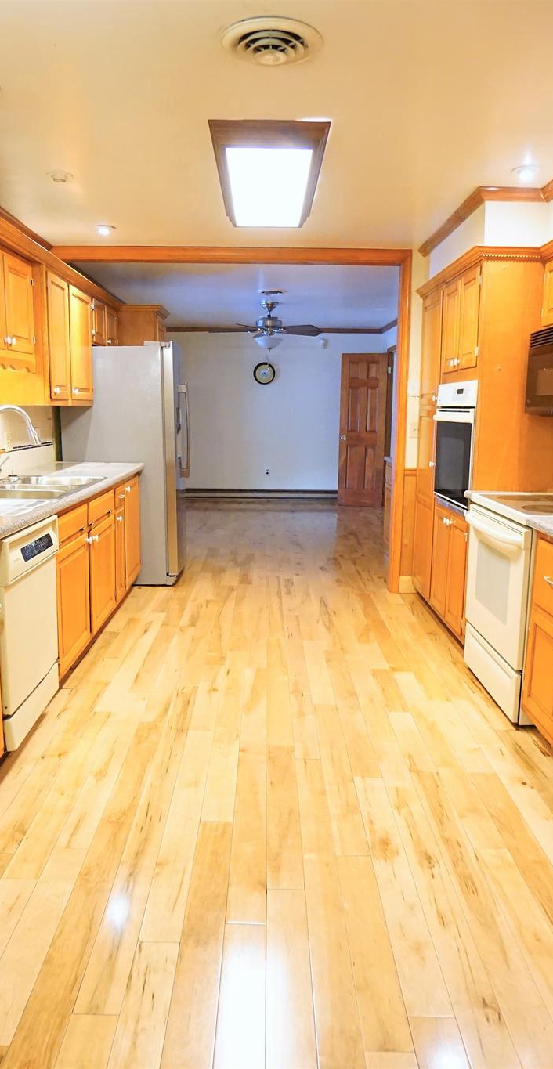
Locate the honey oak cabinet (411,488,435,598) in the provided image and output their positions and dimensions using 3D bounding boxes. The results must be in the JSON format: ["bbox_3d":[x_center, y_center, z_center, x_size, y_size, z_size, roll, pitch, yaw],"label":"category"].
[{"bbox_3d":[1.272,0.090,4.521,0.594,0.713,0.528,0,10,-1],"label":"honey oak cabinet"}]

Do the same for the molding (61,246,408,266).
[{"bbox_3d":[-0.303,-1.909,4.568,2.461,0.101,0.060,1,11,-1],"label":"molding"}]

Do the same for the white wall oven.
[{"bbox_3d":[1.248,-0.513,3.795,0.552,0.673,0.746,0,10,-1],"label":"white wall oven"}]

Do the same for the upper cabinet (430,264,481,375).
[{"bbox_3d":[1.265,-1.200,3.781,0.505,0.579,0.838,1,11,-1],"label":"upper cabinet"}]

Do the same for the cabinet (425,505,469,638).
[{"bbox_3d":[1.282,0.196,3.900,0.594,0.733,0.733,0,10,-1],"label":"cabinet"}]

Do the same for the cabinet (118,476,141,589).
[{"bbox_3d":[-1.294,0.002,4.662,0.572,0.791,0.692,1,11,-1],"label":"cabinet"}]

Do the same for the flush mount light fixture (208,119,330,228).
[{"bbox_3d":[-0.035,-1.666,3.202,0.468,0.070,1.301,1,11,-1],"label":"flush mount light fixture"}]

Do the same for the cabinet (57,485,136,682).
[{"bbox_3d":[-1.283,0.120,3.994,0.572,0.805,1.995,1,11,-1],"label":"cabinet"}]

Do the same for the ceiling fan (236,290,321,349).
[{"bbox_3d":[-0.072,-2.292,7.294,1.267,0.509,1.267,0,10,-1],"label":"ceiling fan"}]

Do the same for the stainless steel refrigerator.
[{"bbox_3d":[-1.153,-0.576,5.382,0.825,1.789,0.878,1,11,-1],"label":"stainless steel refrigerator"}]

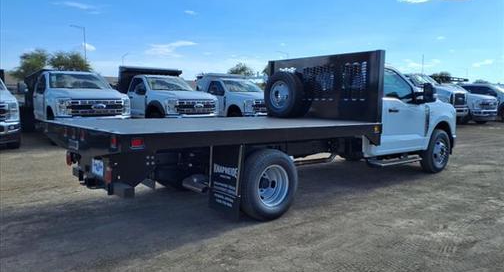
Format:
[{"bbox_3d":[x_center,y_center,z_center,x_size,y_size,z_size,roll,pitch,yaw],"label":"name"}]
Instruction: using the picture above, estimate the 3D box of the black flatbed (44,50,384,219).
[{"bbox_3d":[-0.361,-0.260,5.262,3.860,1.880,2.380,-4,8,-40],"label":"black flatbed"}]

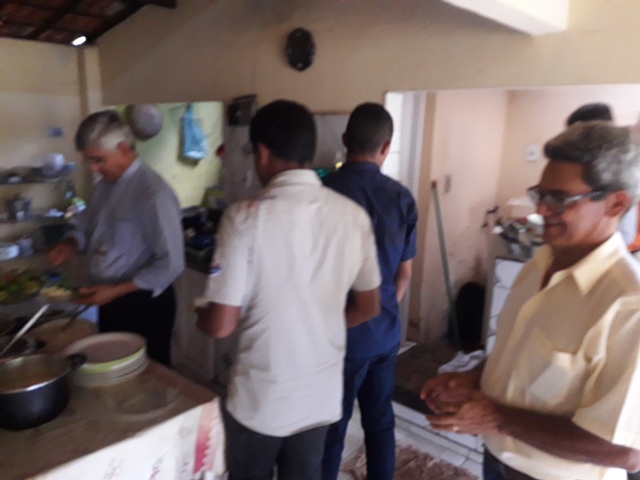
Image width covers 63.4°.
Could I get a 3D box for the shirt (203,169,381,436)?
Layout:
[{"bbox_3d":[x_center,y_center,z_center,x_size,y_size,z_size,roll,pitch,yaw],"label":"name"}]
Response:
[{"bbox_3d":[-0.094,0.163,1.485,0.470,0.750,0.300,-2,12,-18],"label":"shirt"}]

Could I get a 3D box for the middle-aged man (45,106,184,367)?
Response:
[{"bbox_3d":[-0.755,0.386,1.933,0.450,1.670,0.530,-9,16,-41],"label":"middle-aged man"}]

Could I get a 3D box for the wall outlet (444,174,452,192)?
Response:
[{"bbox_3d":[0.988,-0.434,3.980,0.020,0.120,0.080,12,16,40],"label":"wall outlet"}]

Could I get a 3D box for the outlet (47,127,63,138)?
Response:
[{"bbox_3d":[-2.410,-0.976,4.700,0.020,0.085,0.125,12,16,40],"label":"outlet"}]

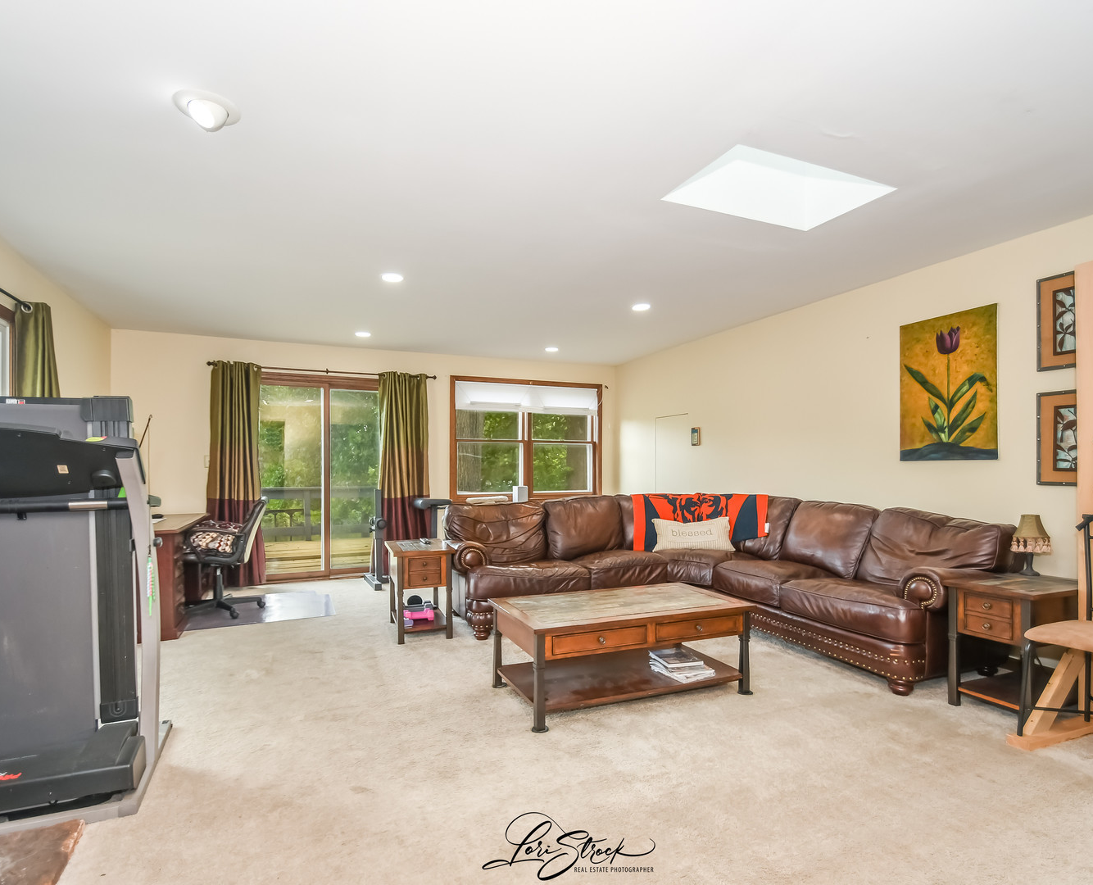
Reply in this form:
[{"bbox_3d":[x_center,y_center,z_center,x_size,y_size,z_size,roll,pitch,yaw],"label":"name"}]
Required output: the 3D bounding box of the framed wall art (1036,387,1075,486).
[{"bbox_3d":[2.960,-0.025,3.075,0.030,0.540,0.390,1,-3,-25],"label":"framed wall art"}]

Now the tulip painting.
[{"bbox_3d":[2.667,-0.366,3.707,0.030,0.975,0.605,1,-3,-25],"label":"tulip painting"}]

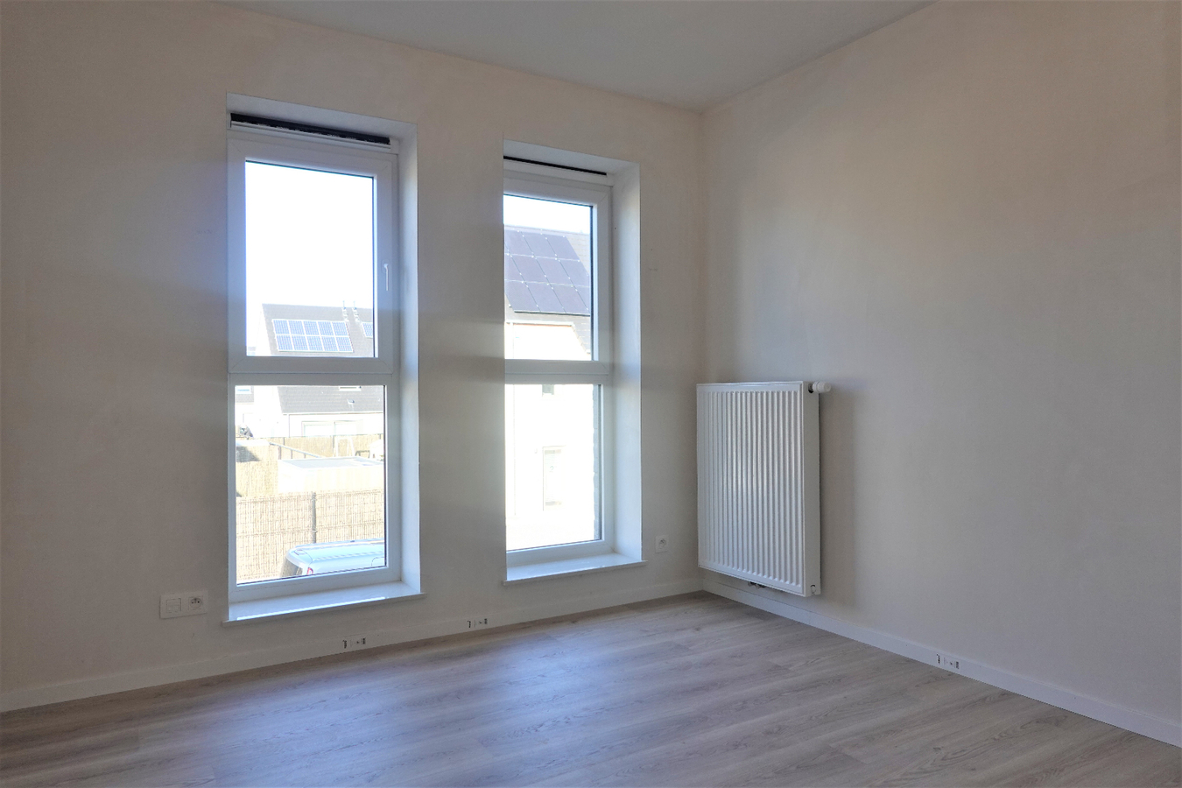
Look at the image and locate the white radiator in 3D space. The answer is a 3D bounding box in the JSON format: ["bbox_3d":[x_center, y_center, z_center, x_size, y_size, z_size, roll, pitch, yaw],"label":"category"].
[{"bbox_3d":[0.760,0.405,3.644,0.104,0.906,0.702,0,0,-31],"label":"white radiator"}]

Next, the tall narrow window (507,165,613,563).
[{"bbox_3d":[-0.211,-0.123,3.952,0.735,1.915,0.080,0,0,-31],"label":"tall narrow window"}]

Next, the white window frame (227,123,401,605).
[{"bbox_3d":[-1.182,-0.120,3.365,0.735,1.923,0.080,0,0,-31],"label":"white window frame"}]

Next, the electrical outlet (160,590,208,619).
[{"bbox_3d":[-1.475,0.764,2.858,0.154,0.086,0.012,0,0,-31],"label":"electrical outlet"}]

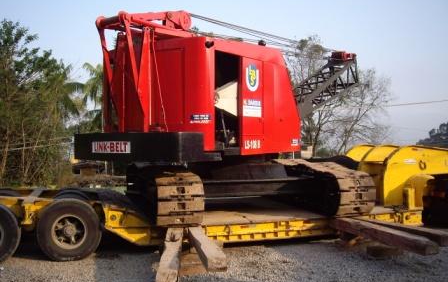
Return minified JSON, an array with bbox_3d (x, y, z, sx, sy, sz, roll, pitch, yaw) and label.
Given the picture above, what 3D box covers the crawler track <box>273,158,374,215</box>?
[{"bbox_3d":[2.109,1.070,11.905,0.851,1.025,4.050,0,1,-18],"label":"crawler track"}]

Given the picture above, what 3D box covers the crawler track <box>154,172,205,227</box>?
[{"bbox_3d":[-1.391,1.073,10.755,0.851,1.025,4.050,0,1,-18],"label":"crawler track"}]

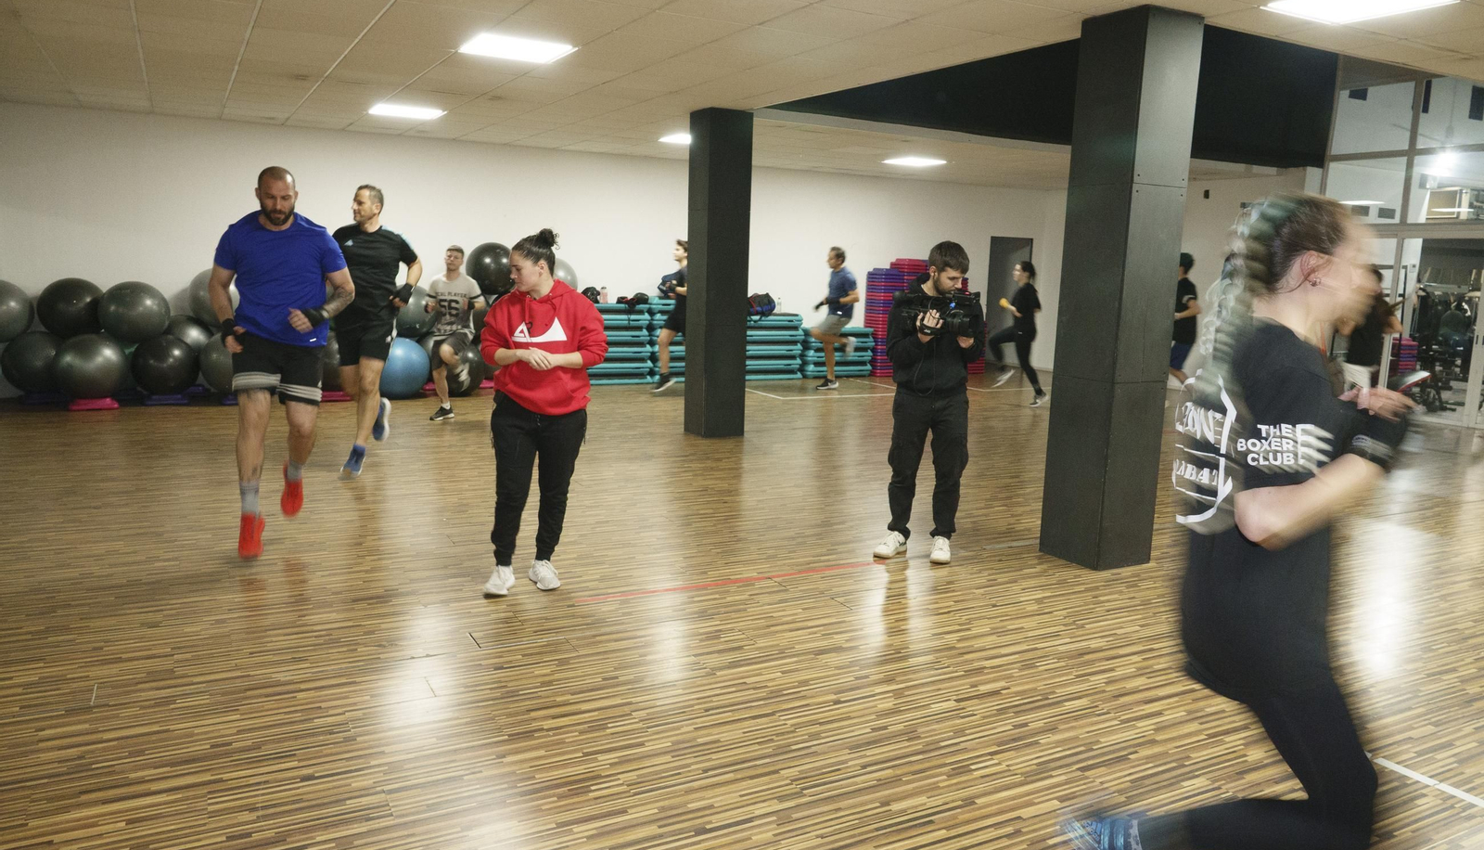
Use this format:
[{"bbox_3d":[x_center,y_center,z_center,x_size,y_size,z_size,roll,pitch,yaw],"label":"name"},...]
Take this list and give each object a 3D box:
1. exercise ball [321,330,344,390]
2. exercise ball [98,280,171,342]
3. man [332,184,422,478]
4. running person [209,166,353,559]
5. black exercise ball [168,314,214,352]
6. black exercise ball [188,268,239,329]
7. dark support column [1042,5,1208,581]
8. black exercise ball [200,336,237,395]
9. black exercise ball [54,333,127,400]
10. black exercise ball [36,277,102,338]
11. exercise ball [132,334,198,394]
[{"bbox_3d":[-4.457,-0.680,10.560,0.610,0.610,0.610,-4,11,-29],"label":"exercise ball"},{"bbox_3d":[-5.976,-1.117,9.736,0.599,0.599,0.599,-4,11,-29],"label":"exercise ball"},{"bbox_3d":[-2.587,-0.632,6.908,0.600,1.960,0.800,1,9,-3],"label":"man"},{"bbox_3d":[-2.333,-0.301,5.007,0.670,1.910,0.750,-3,10,-25],"label":"running person"},{"bbox_3d":[-5.776,-0.822,10.218,0.600,0.600,0.600,-4,11,-29],"label":"black exercise ball"},{"bbox_3d":[-5.308,-1.292,10.141,0.624,0.624,0.624,-4,11,-29],"label":"black exercise ball"},{"bbox_3d":[2.024,-0.671,5.331,0.413,2.863,0.413,-4,11,-29],"label":"dark support column"},{"bbox_3d":[-5.117,-0.620,10.022,0.655,0.655,0.655,-4,11,-29],"label":"black exercise ball"},{"bbox_3d":[-6.307,-0.568,9.568,0.610,0.610,0.610,-4,11,-29],"label":"black exercise ball"},{"bbox_3d":[-6.519,-1.127,9.601,0.570,0.570,0.570,-4,11,-29],"label":"black exercise ball"},{"bbox_3d":[-5.751,-0.600,9.877,0.589,0.589,0.589,-4,11,-29],"label":"exercise ball"}]

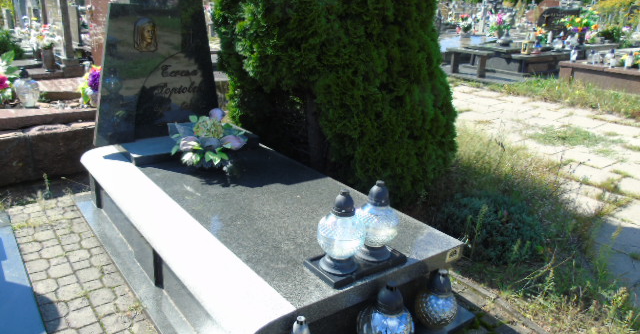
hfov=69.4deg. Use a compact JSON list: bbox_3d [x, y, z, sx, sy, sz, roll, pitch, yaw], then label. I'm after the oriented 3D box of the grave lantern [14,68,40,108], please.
[{"bbox_3d":[-2.174,-0.601,3.403,0.200,0.300,0.200,-10,23,-36],"label":"grave lantern"}]

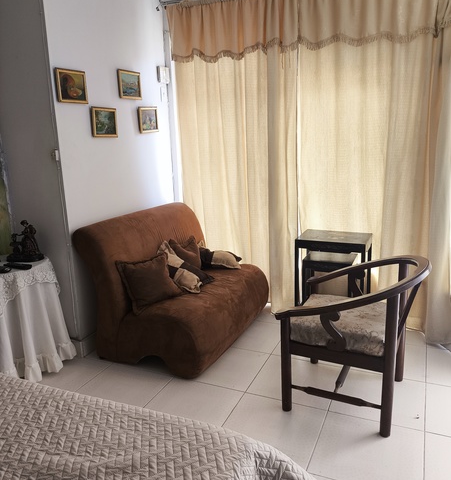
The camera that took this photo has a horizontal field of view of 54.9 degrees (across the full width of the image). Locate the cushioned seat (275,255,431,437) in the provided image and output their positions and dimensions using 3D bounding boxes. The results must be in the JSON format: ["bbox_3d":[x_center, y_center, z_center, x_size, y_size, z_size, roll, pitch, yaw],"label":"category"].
[{"bbox_3d":[0.669,0.464,2.270,0.682,0.783,0.614,5,15,26],"label":"cushioned seat"}]

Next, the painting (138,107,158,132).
[{"bbox_3d":[-0.592,-0.927,3.359,0.025,0.188,0.226,4,15,24],"label":"painting"}]

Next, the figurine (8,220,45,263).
[{"bbox_3d":[-1.244,0.001,2.704,0.205,0.241,0.114,0,13,7],"label":"figurine"}]

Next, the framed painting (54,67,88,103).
[{"bbox_3d":[-0.927,-0.922,2.617,0.025,0.184,0.238,4,15,24],"label":"framed painting"}]

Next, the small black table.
[{"bbox_3d":[0.771,0.313,3.095,0.469,0.692,0.355,4,15,24],"label":"small black table"}]

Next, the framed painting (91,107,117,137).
[{"bbox_3d":[-0.808,-0.783,2.903,0.025,0.189,0.238,4,15,24],"label":"framed painting"}]

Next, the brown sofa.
[{"bbox_3d":[-0.307,0.253,3.112,0.883,0.878,1.119,4,15,24],"label":"brown sofa"}]

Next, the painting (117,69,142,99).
[{"bbox_3d":[-0.686,-1.111,3.124,0.025,0.187,0.244,4,15,24],"label":"painting"}]

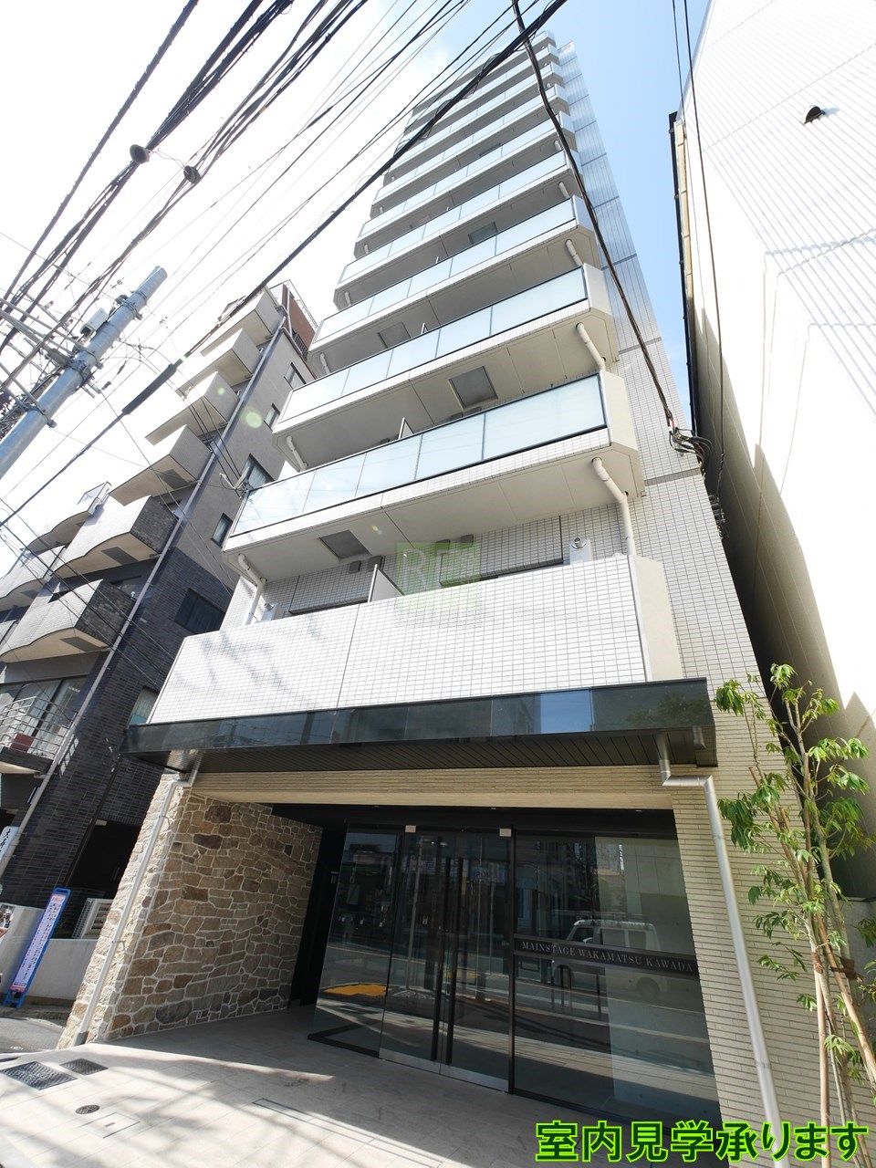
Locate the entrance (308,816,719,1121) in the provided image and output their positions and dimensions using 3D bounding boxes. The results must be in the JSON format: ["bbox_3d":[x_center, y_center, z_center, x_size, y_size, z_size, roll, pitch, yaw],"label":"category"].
[{"bbox_3d":[0.592,4.329,5.750,4.642,2.507,0.220,-11,-37,24],"label":"entrance"}]

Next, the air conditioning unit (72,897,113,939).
[{"bbox_3d":[-6.196,6.214,8.773,0.300,0.585,0.800,-11,-37,24],"label":"air conditioning unit"}]

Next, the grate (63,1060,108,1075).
[{"bbox_3d":[-3.457,4.737,4.616,0.415,0.030,0.222,-11,-33,24],"label":"grate"}]

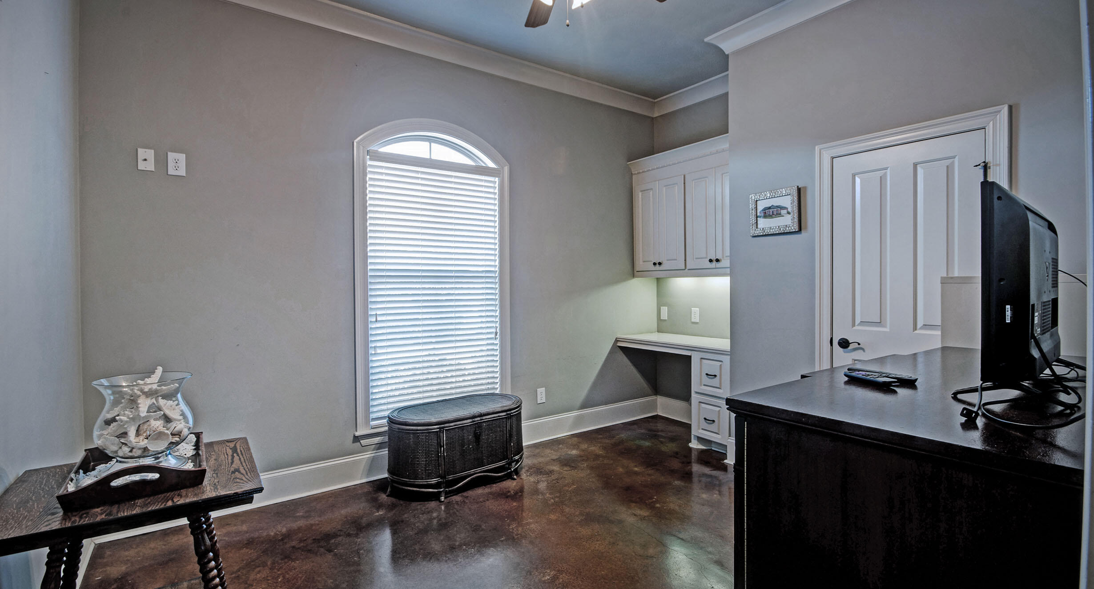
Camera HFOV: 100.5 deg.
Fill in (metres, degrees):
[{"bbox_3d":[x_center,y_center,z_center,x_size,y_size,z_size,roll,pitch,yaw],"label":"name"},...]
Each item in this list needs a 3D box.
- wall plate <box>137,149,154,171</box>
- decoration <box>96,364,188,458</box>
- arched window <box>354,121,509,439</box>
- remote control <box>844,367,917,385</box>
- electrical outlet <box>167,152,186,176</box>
[{"bbox_3d":[-2.026,-0.680,2.298,0.068,0.111,0.008,-1,1,-33],"label":"wall plate"},{"bbox_3d":[-1.199,0.359,1.360,0.205,0.250,0.205,-1,1,-33],"label":"decoration"},{"bbox_3d":[-0.757,-0.152,3.173,1.100,2.050,0.130,-1,1,-33],"label":"arched window"},{"bbox_3d":[1.069,0.263,1.458,0.050,0.022,0.195,-1,1,-27],"label":"remote control"},{"bbox_3d":[-1.924,-0.676,2.364,0.072,0.116,0.008,-1,1,-33],"label":"electrical outlet"}]

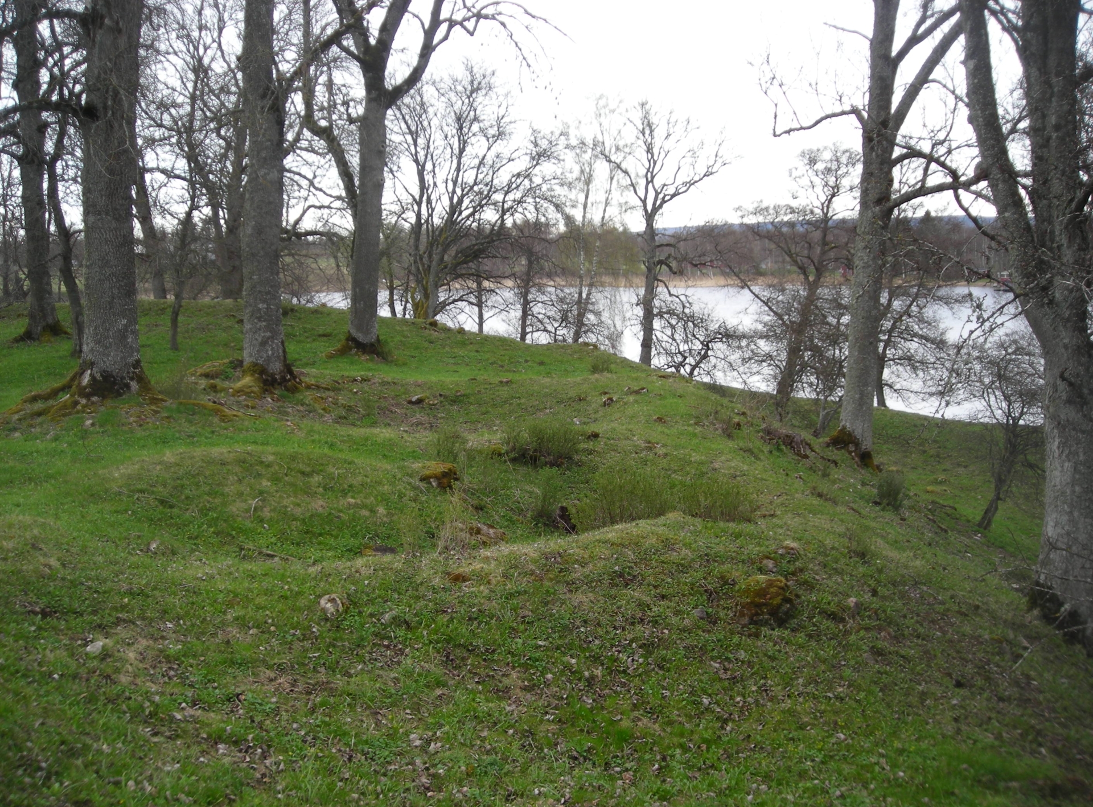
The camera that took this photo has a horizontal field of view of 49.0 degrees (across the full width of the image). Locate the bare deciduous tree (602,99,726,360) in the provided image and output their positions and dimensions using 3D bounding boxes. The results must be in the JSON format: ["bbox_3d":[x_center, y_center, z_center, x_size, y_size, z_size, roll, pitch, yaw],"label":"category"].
[{"bbox_3d":[3.692,-5.179,38.000,3.900,8.700,3.500,0,7,0],"label":"bare deciduous tree"}]

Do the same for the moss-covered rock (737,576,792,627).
[{"bbox_3d":[1.148,1.033,6.300,0.300,0.250,0.280,0,7,0],"label":"moss-covered rock"}]

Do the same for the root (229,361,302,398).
[{"bbox_3d":[-3.928,-0.329,16.800,1.020,0.470,0.900,0,7,0],"label":"root"}]

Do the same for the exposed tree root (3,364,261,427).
[{"bbox_3d":[-5.241,-0.114,15.200,2.950,0.550,2.000,0,7,0],"label":"exposed tree root"}]

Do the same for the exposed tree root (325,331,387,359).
[{"bbox_3d":[-3.627,-1.103,22.800,1.170,0.450,1.000,0,7,0],"label":"exposed tree root"}]

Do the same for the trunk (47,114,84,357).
[{"bbox_3d":[-8.735,-3.049,21.800,0.660,4.400,0.500,0,7,0],"label":"trunk"}]

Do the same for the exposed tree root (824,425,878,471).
[{"bbox_3d":[4.237,0.612,16.700,0.760,0.580,0.700,0,7,0],"label":"exposed tree root"}]

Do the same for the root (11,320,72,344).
[{"bbox_3d":[-11.301,-1.593,26.800,1.250,0.470,1.000,0,7,0],"label":"root"}]

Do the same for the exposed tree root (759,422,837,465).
[{"bbox_3d":[3.328,0.540,15.800,1.030,0.480,0.650,0,7,0],"label":"exposed tree root"}]

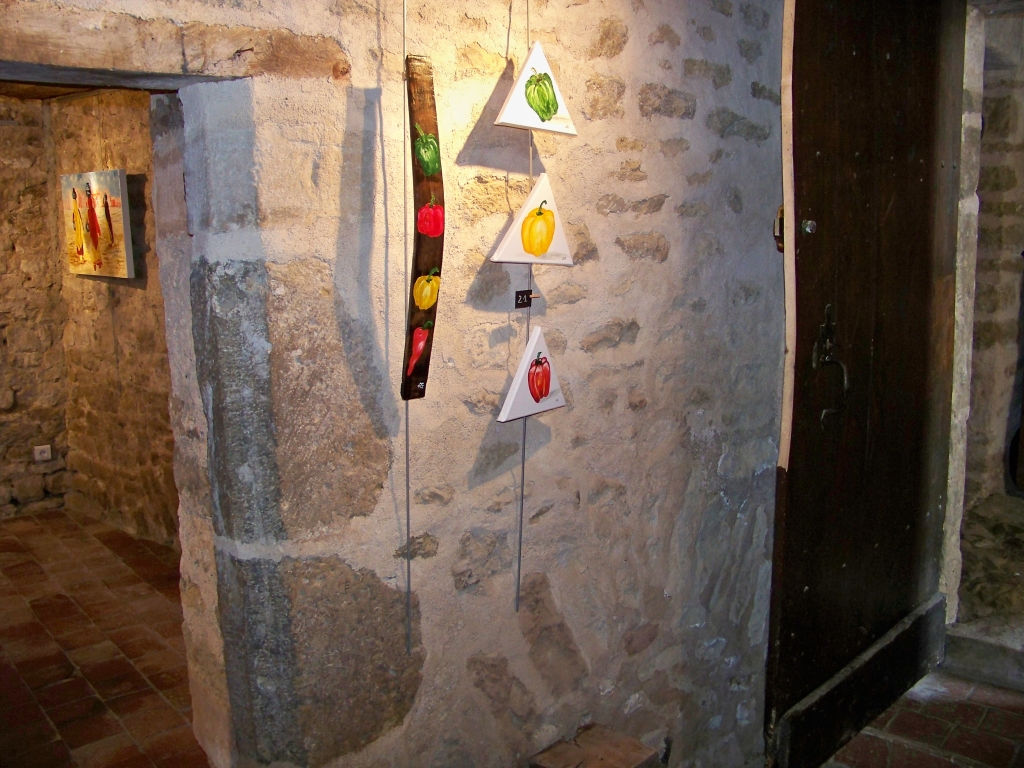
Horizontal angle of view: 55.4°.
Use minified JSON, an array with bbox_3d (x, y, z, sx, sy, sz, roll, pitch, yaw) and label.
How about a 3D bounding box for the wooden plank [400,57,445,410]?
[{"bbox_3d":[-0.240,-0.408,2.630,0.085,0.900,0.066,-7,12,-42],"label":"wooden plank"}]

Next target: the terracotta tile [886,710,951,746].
[{"bbox_3d":[1.243,1.060,2.978,0.162,0.020,0.158,6,9,37],"label":"terracotta tile"}]

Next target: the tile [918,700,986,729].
[{"bbox_3d":[1.399,1.045,3.092,0.172,0.020,0.158,6,9,37],"label":"tile"}]

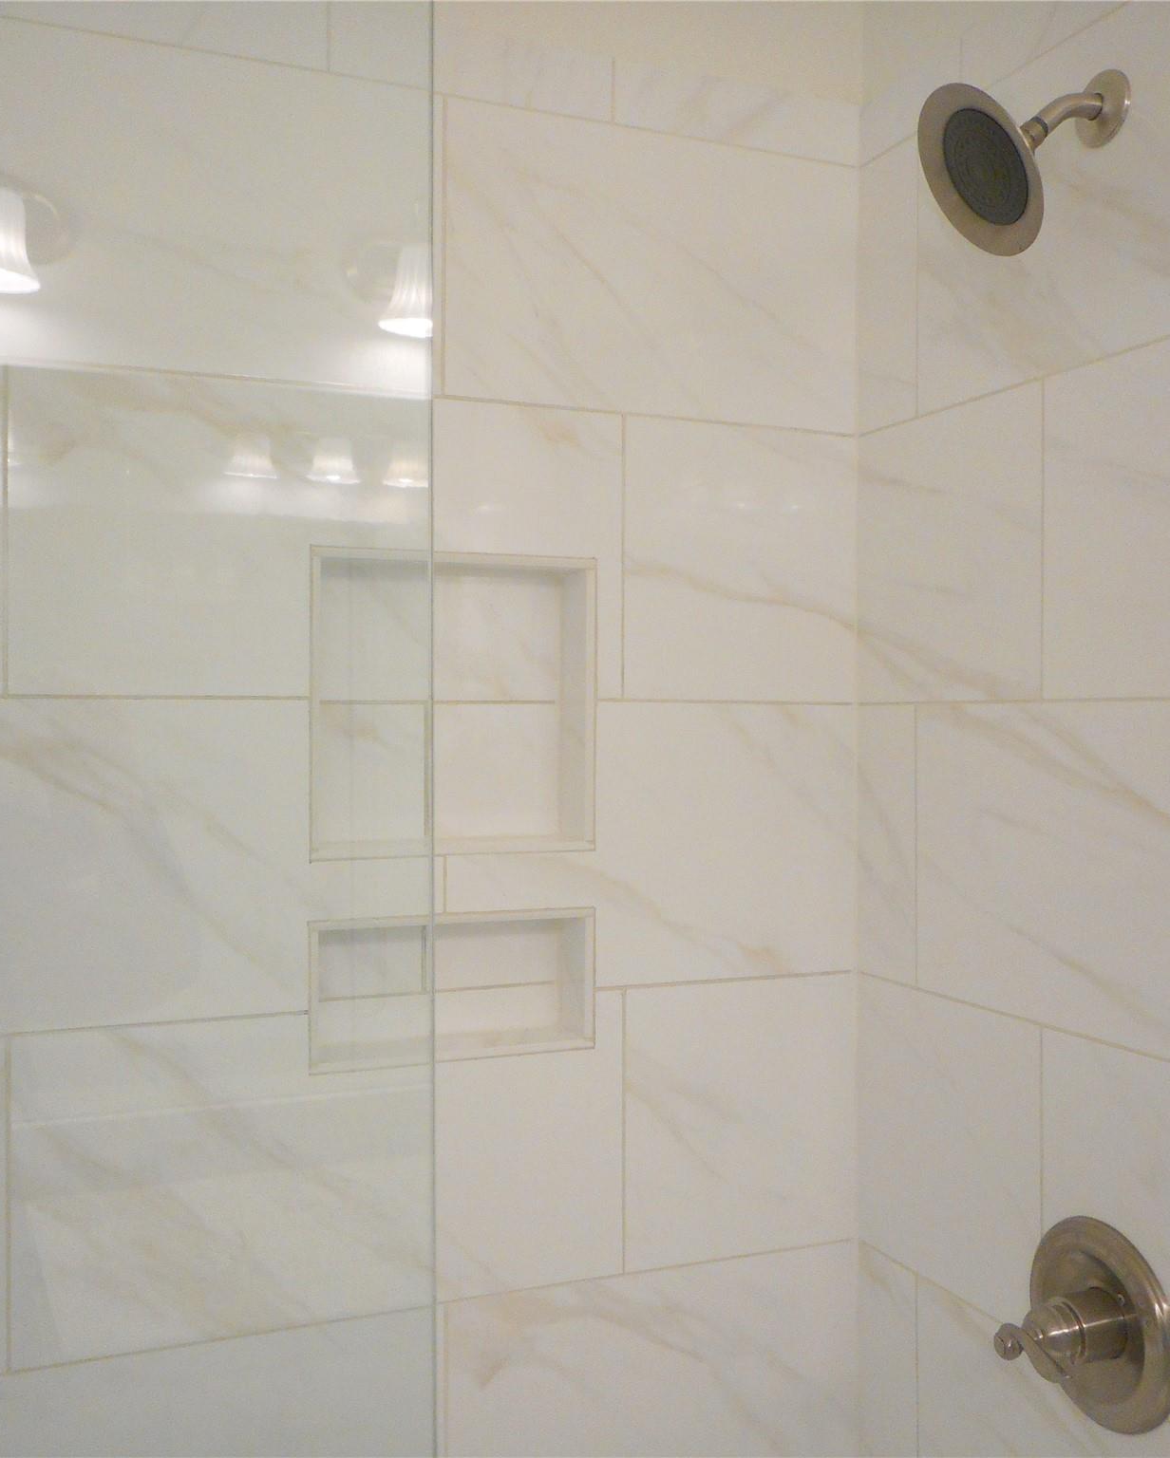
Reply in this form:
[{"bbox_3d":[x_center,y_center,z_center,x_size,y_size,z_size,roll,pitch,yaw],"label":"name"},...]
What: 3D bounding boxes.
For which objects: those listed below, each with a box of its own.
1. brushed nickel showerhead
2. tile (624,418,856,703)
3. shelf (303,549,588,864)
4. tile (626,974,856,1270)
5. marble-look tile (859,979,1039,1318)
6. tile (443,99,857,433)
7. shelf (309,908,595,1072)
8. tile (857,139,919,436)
[{"bbox_3d":[0.381,-0.502,1.223,0.182,0.175,0.155,0,0,-24],"label":"brushed nickel showerhead"},{"bbox_3d":[0.175,-0.181,1.554,0.290,0.303,0.010,0,0,-22],"label":"tile"},{"bbox_3d":[-0.144,-0.025,1.466,0.301,0.309,0.085,0,0,-22],"label":"shelf"},{"bbox_3d":[0.174,0.432,1.559,0.288,0.304,0.010,0,0,-22],"label":"tile"},{"bbox_3d":[0.377,0.433,1.475,0.010,0.304,0.296,0,0,-24],"label":"marble-look tile"},{"bbox_3d":[0.084,-0.488,1.517,0.486,0.304,0.010,0,0,-22],"label":"tile"},{"bbox_3d":[-0.144,0.263,1.467,0.301,0.149,0.085,0,0,-22],"label":"shelf"},{"bbox_3d":[0.340,-0.487,1.556,0.010,0.304,0.106,0,0,-24],"label":"tile"}]

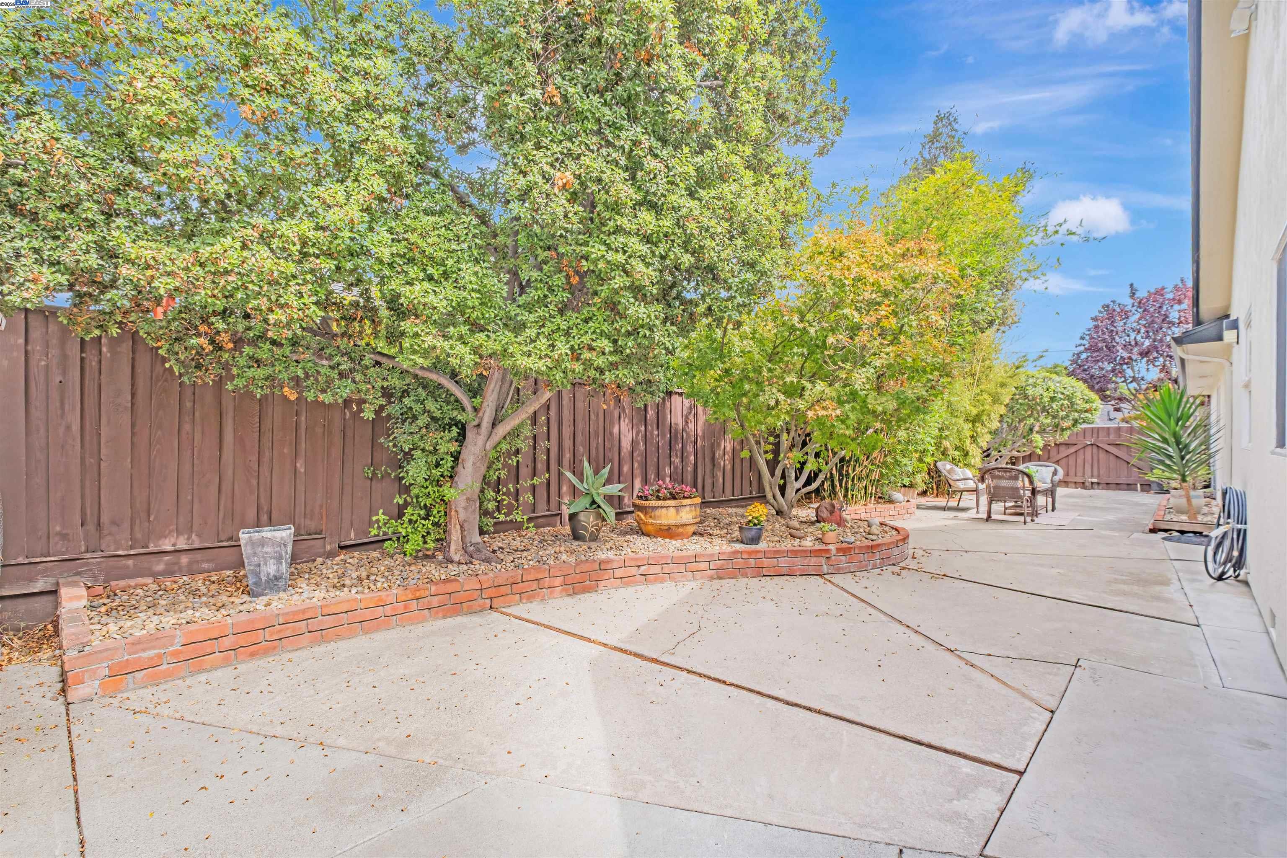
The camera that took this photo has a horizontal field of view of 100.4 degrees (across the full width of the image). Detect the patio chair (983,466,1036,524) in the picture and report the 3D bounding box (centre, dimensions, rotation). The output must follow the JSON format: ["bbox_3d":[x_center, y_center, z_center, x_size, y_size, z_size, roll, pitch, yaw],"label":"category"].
[{"bbox_3d":[5.220,0.920,7.670,0.630,0.810,0.650,0,-1,41],"label":"patio chair"}]

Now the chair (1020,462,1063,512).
[{"bbox_3d":[6.610,0.930,8.970,0.650,0.810,0.630,0,-1,-44],"label":"chair"}]

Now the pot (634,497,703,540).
[{"bbox_3d":[0.247,0.920,5.600,0.700,0.400,0.700,0,0,0],"label":"pot"}]

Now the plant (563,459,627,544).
[{"bbox_3d":[-0.505,0.715,5.420,0.650,0.830,0.600,0,-2,-6],"label":"plant"}]

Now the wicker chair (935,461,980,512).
[{"bbox_3d":[5.620,1.020,9.400,0.660,0.870,0.740,1,-2,-39],"label":"wicker chair"}]

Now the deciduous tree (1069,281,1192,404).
[{"bbox_3d":[14.500,-1.500,15.500,3.500,5.600,3.500,0,-1,43],"label":"deciduous tree"}]

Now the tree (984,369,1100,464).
[{"bbox_3d":[8.800,0.020,11.900,2.100,2.600,2.100,-1,-2,36],"label":"tree"}]

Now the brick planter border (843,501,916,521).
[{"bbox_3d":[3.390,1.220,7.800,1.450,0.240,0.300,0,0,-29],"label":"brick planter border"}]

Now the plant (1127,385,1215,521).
[{"bbox_3d":[6.980,0.280,7.100,0.880,1.760,0.880,0,-1,45],"label":"plant"}]

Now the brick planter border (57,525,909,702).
[{"bbox_3d":[-0.330,1.180,4.820,7.400,0.210,2.200,1,-2,-31],"label":"brick planter border"}]

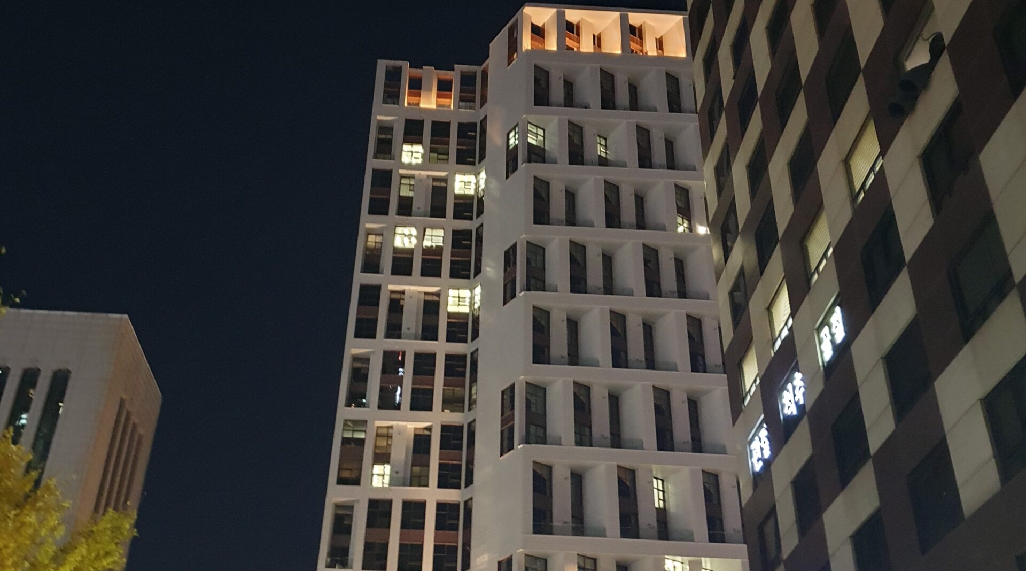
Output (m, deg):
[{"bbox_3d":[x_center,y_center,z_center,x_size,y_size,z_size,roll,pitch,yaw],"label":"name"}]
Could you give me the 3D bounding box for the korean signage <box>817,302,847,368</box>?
[{"bbox_3d":[9.885,1.554,31.820,0.150,1.291,2.070,3,-33,-2],"label":"korean signage"}]

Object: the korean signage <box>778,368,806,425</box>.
[{"bbox_3d":[10.180,3.950,37.173,0.150,1.314,2.559,3,-33,-2],"label":"korean signage"}]

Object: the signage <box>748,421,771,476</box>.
[{"bbox_3d":[9.899,6.470,40.851,0.150,1.497,2.514,3,-33,-2],"label":"signage"}]

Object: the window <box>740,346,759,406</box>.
[{"bbox_3d":[9.414,3.489,40.896,0.200,1.823,2.220,3,-33,-2],"label":"window"}]

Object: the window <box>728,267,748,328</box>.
[{"bbox_3d":[9.541,0.510,42.828,0.200,1.855,2.240,3,-33,-2],"label":"window"}]

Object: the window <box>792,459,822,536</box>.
[{"bbox_3d":[10.078,7.237,35.065,0.200,1.971,2.469,3,-33,-2],"label":"window"}]

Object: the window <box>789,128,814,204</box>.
[{"bbox_3d":[10.584,-4.362,37.273,0.200,1.898,2.379,3,-33,-2],"label":"window"}]

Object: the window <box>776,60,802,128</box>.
[{"bbox_3d":[10.082,-7.029,37.516,0.200,1.650,2.466,3,-33,-2],"label":"window"}]

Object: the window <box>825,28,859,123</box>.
[{"bbox_3d":[10.863,-6.806,33.545,0.200,1.898,2.514,3,-33,-2],"label":"window"}]

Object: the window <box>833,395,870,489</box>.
[{"bbox_3d":[9.889,4.542,29.774,0.200,1.855,2.240,3,-33,-2],"label":"window"}]

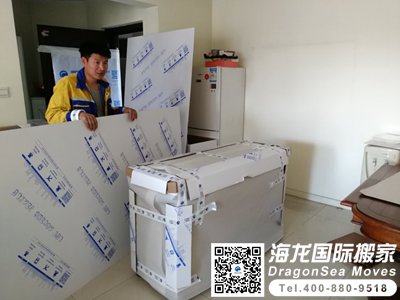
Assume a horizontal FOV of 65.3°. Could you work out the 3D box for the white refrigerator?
[{"bbox_3d":[0.208,-0.279,4.211,0.550,1.589,0.572,11,17,41],"label":"white refrigerator"}]

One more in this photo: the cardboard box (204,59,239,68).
[{"bbox_3d":[0.293,-1.104,4.030,0.320,0.100,0.320,11,17,41],"label":"cardboard box"}]

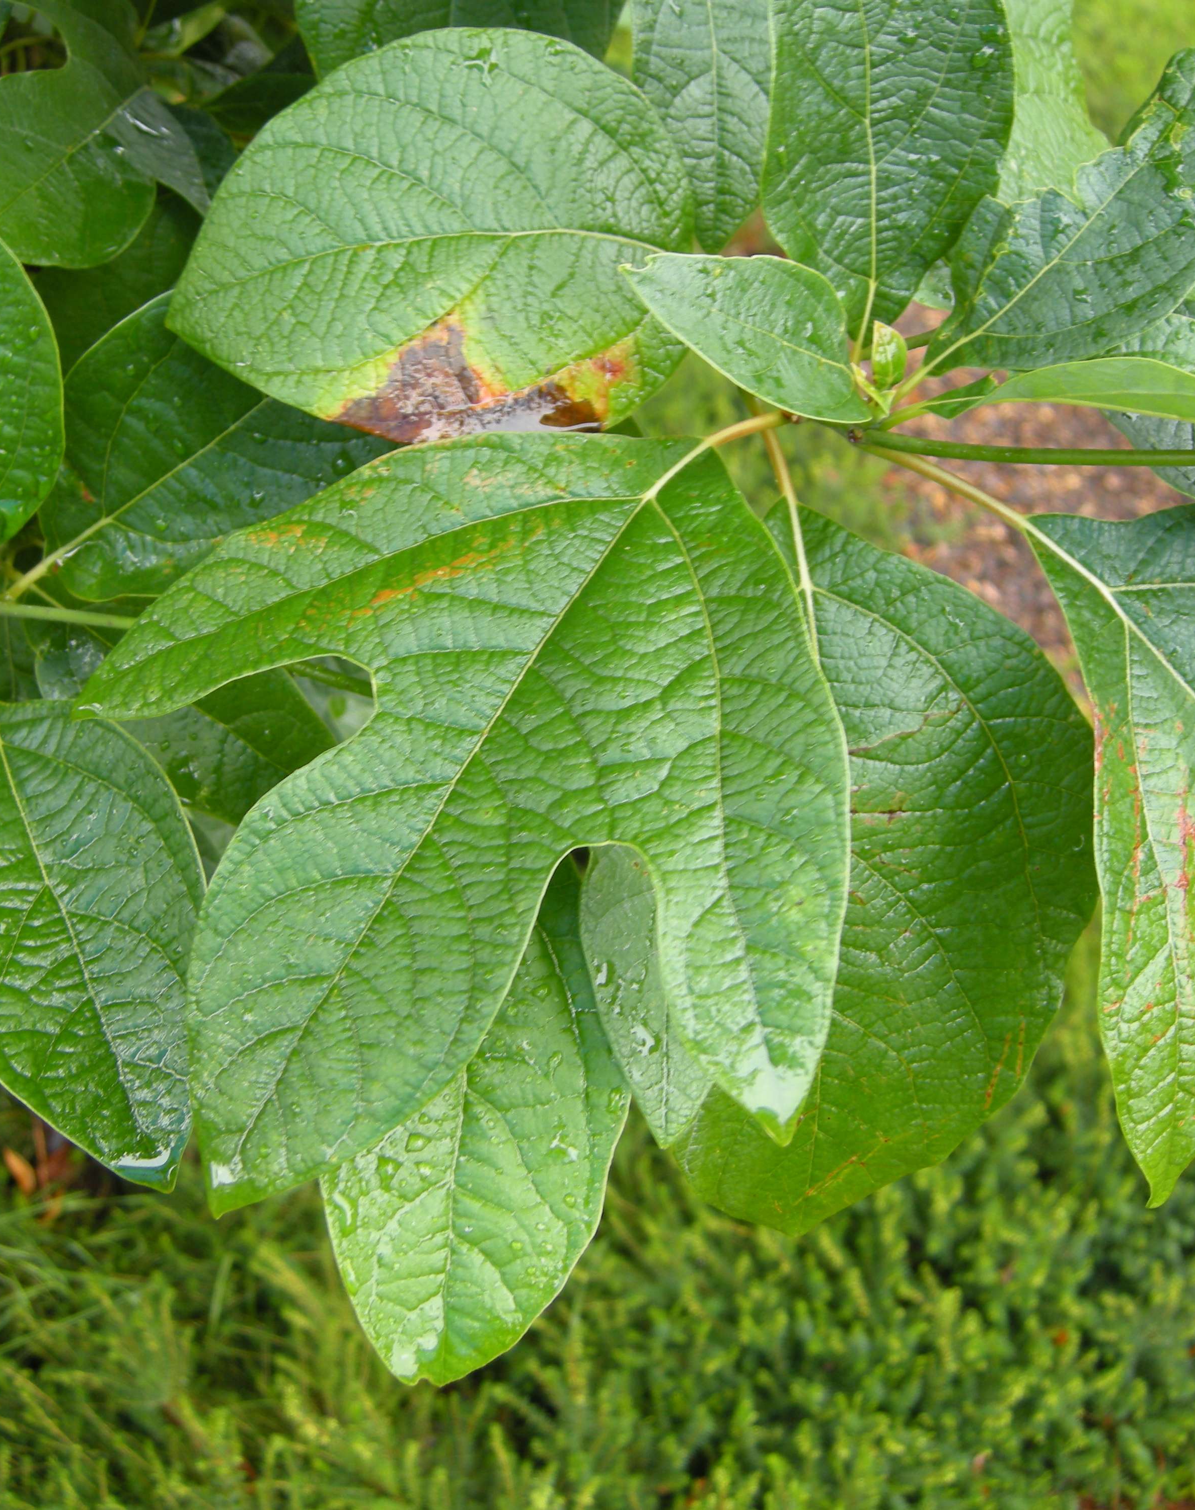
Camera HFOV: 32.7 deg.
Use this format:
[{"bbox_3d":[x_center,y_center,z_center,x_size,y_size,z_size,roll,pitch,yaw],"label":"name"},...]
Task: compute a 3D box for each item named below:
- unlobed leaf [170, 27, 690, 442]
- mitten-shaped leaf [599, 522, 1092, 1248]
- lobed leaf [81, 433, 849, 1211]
[{"bbox_3d":[-0.035,-0.104,0.421,0.106,0.032,0.104,-7,67,0],"label":"unlobed leaf"},{"bbox_3d":[0.052,0.024,0.433,0.108,0.035,0.151,3,78,-6],"label":"mitten-shaped leaf"},{"bbox_3d":[-0.021,0.013,0.388,0.152,0.040,0.171,30,77,7],"label":"lobed leaf"}]

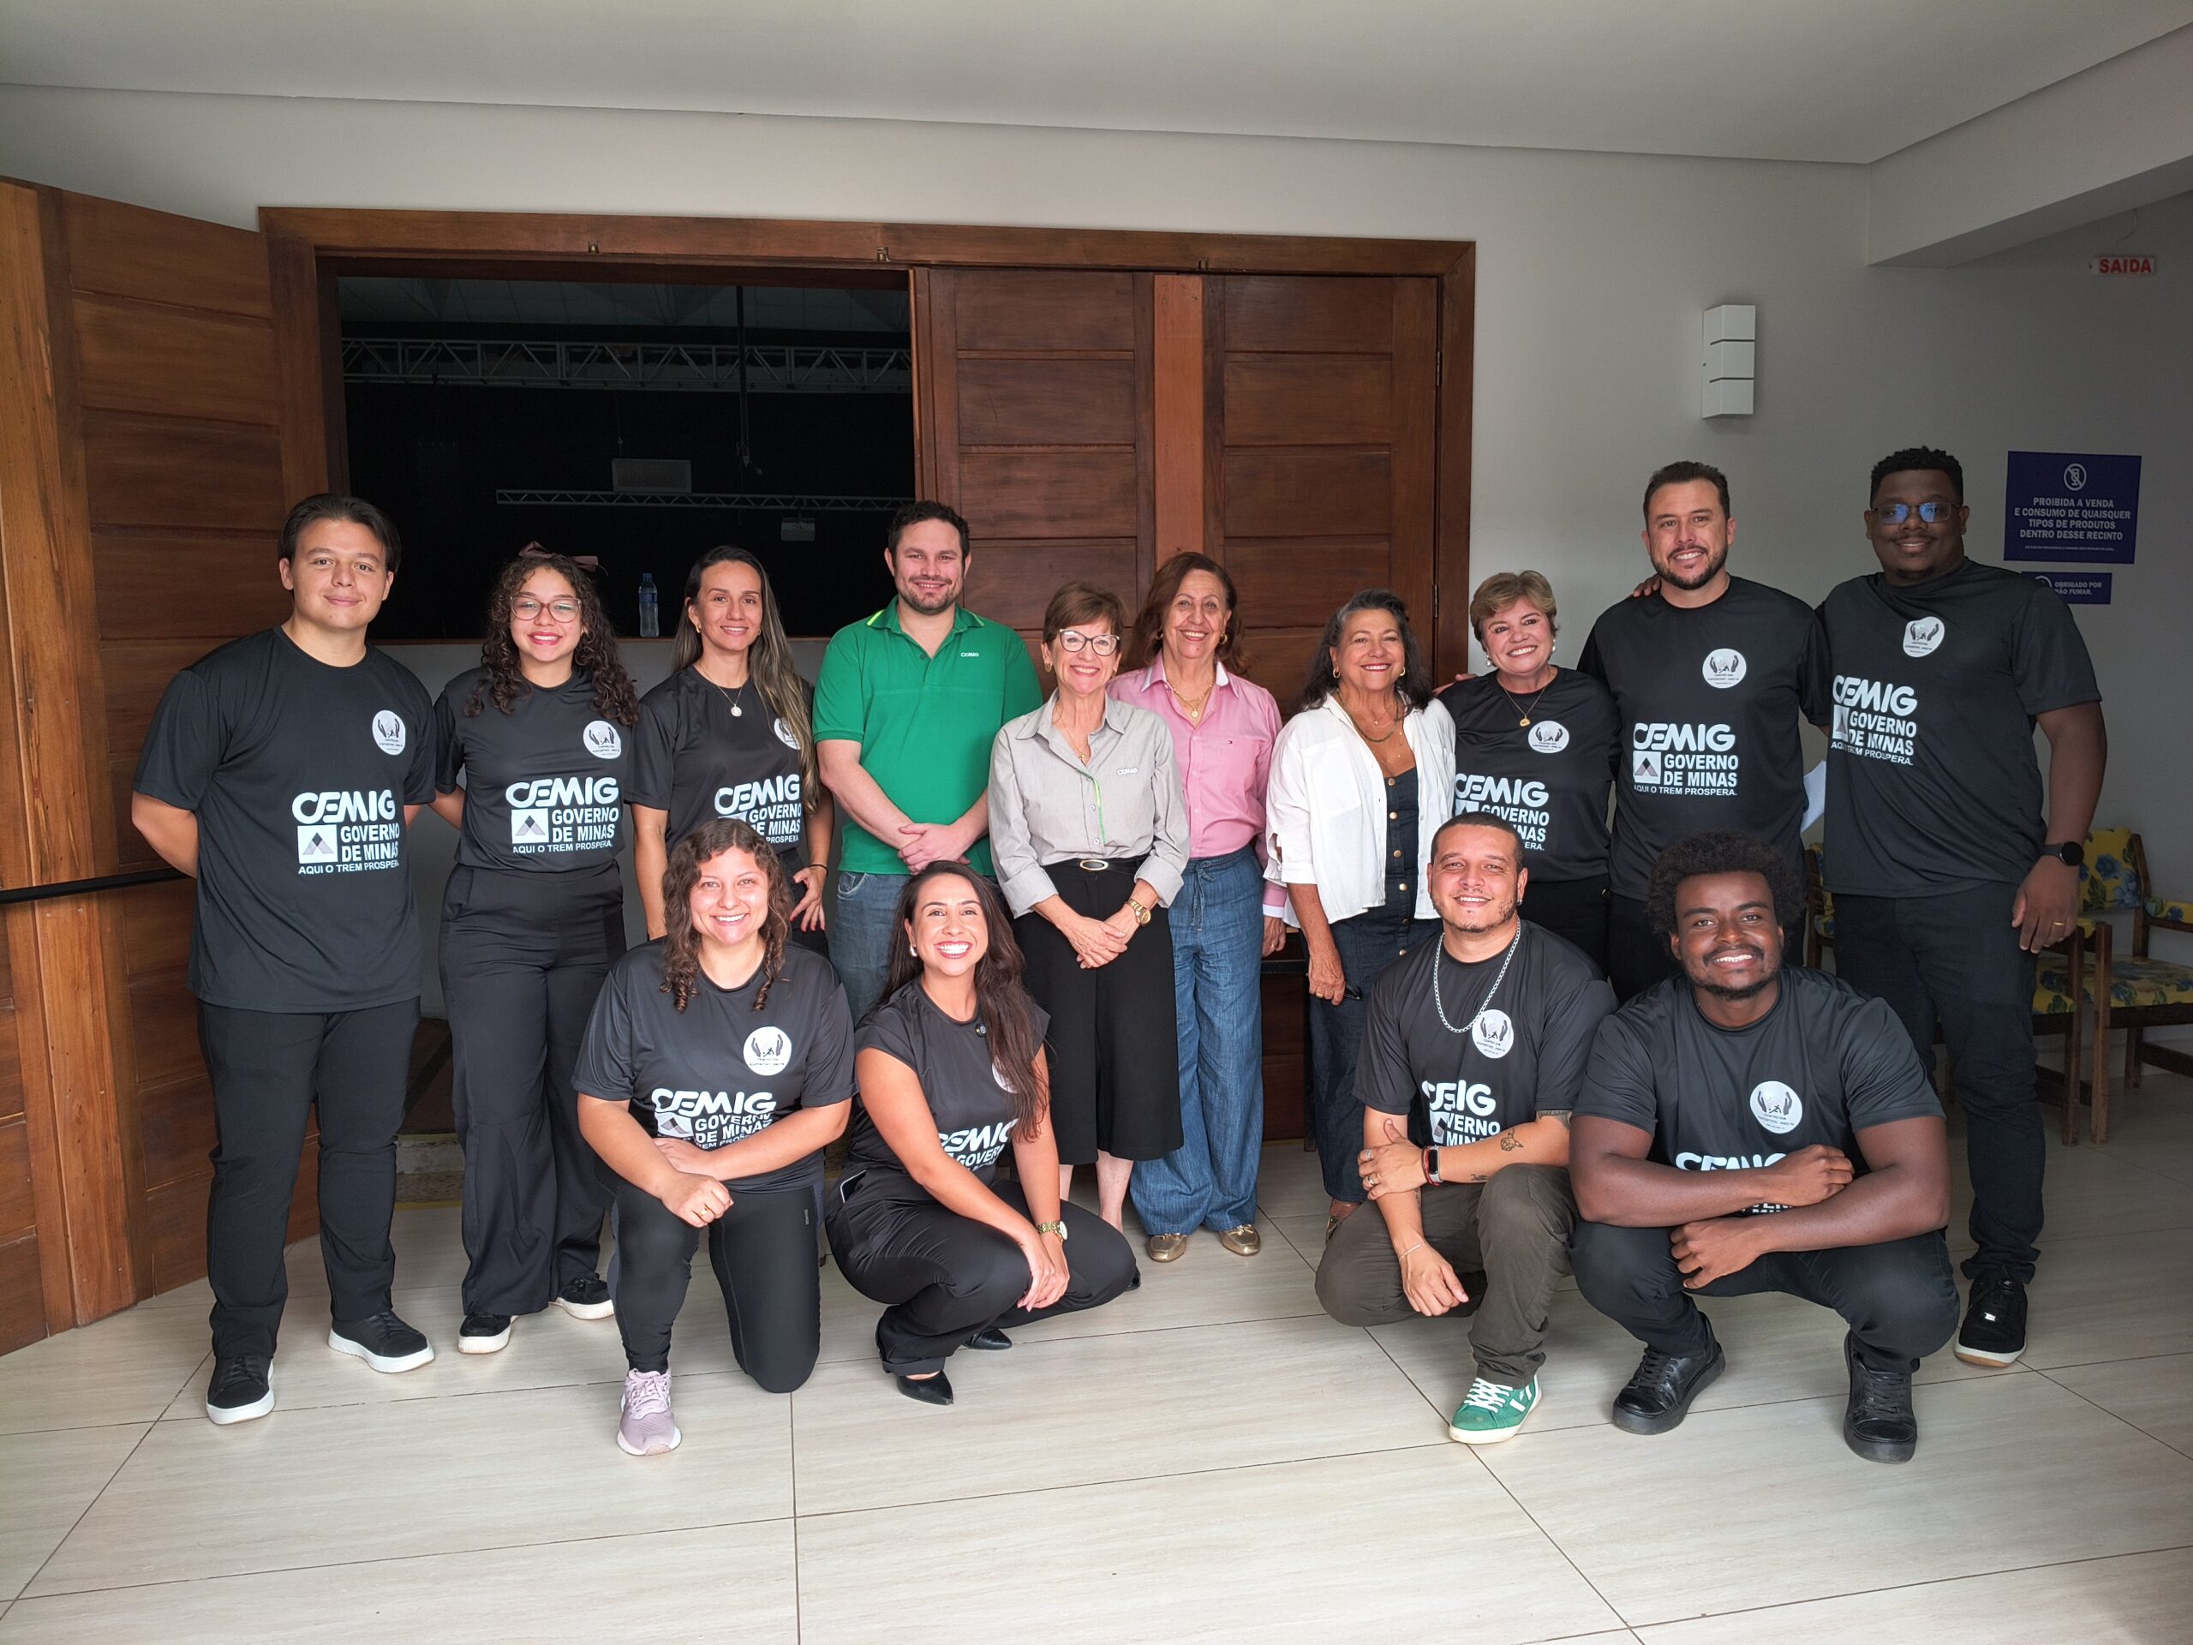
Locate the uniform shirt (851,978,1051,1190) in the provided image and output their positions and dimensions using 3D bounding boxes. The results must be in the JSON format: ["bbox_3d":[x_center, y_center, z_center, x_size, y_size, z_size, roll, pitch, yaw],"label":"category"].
[{"bbox_3d":[-0.311,0.547,3.405,0.420,0.460,0.320,-5,7,-35],"label":"uniform shirt"}]

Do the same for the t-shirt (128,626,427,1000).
[{"bbox_3d":[-1.570,-0.011,3.195,0.530,0.740,0.320,-6,8,-42],"label":"t-shirt"}]

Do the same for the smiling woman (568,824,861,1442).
[{"bbox_3d":[-0.761,0.545,3.304,0.540,1.130,0.740,-2,6,-14],"label":"smiling woman"}]

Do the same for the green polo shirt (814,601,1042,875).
[{"bbox_3d":[-0.399,-0.194,3.911,0.540,0.650,0.300,-1,6,-6],"label":"green polo shirt"}]

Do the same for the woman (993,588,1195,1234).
[{"bbox_3d":[-0.018,0.245,3.740,0.450,1.565,0.340,-1,7,-4],"label":"woman"}]

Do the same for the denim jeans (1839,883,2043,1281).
[{"bbox_3d":[1.728,0.510,3.380,0.420,0.910,0.320,4,8,36],"label":"denim jeans"}]

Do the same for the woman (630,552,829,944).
[{"bbox_3d":[-0.832,0.210,3.780,0.460,1.650,0.340,-5,8,-30],"label":"woman"}]

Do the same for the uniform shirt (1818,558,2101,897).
[{"bbox_3d":[1.760,-0.178,3.360,0.560,0.680,0.340,4,8,38],"label":"uniform shirt"}]

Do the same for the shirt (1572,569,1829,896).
[{"bbox_3d":[1.319,-0.182,3.582,0.540,0.700,0.310,3,7,30],"label":"shirt"}]

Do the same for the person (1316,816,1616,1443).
[{"bbox_3d":[0.724,0.531,3.200,0.560,1.100,0.680,1,7,16],"label":"person"}]

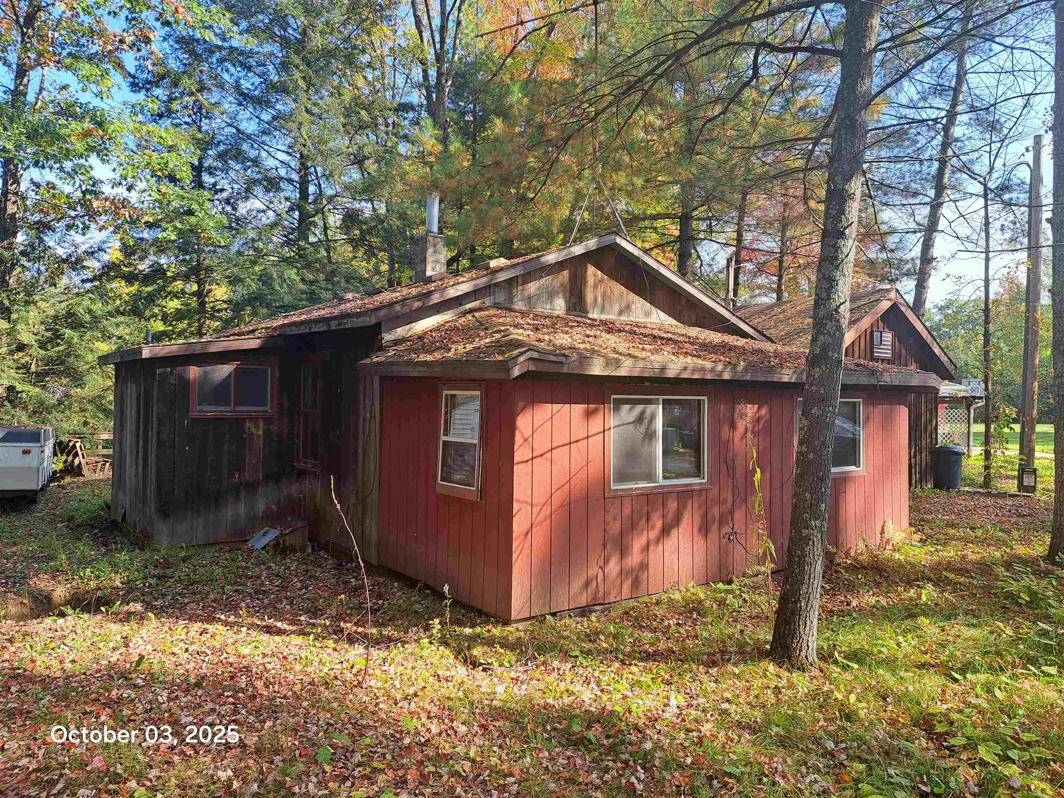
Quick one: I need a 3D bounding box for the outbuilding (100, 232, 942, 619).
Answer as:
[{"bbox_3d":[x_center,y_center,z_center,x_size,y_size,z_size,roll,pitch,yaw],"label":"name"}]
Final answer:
[{"bbox_3d":[-0.879,-0.164,10.916,8.939,4.142,9.236,1,0,-36],"label":"outbuilding"}]

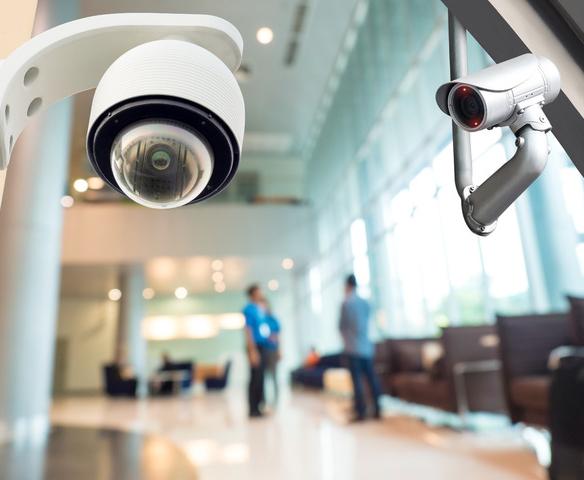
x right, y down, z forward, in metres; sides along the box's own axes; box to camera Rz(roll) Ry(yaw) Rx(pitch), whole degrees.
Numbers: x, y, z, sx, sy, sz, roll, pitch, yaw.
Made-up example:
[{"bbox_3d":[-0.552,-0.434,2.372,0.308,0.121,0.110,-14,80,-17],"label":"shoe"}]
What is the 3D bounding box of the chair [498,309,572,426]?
[{"bbox_3d":[2.390,1.240,4.250,0.660,1.000,0.650,-6,-14,8],"label":"chair"}]

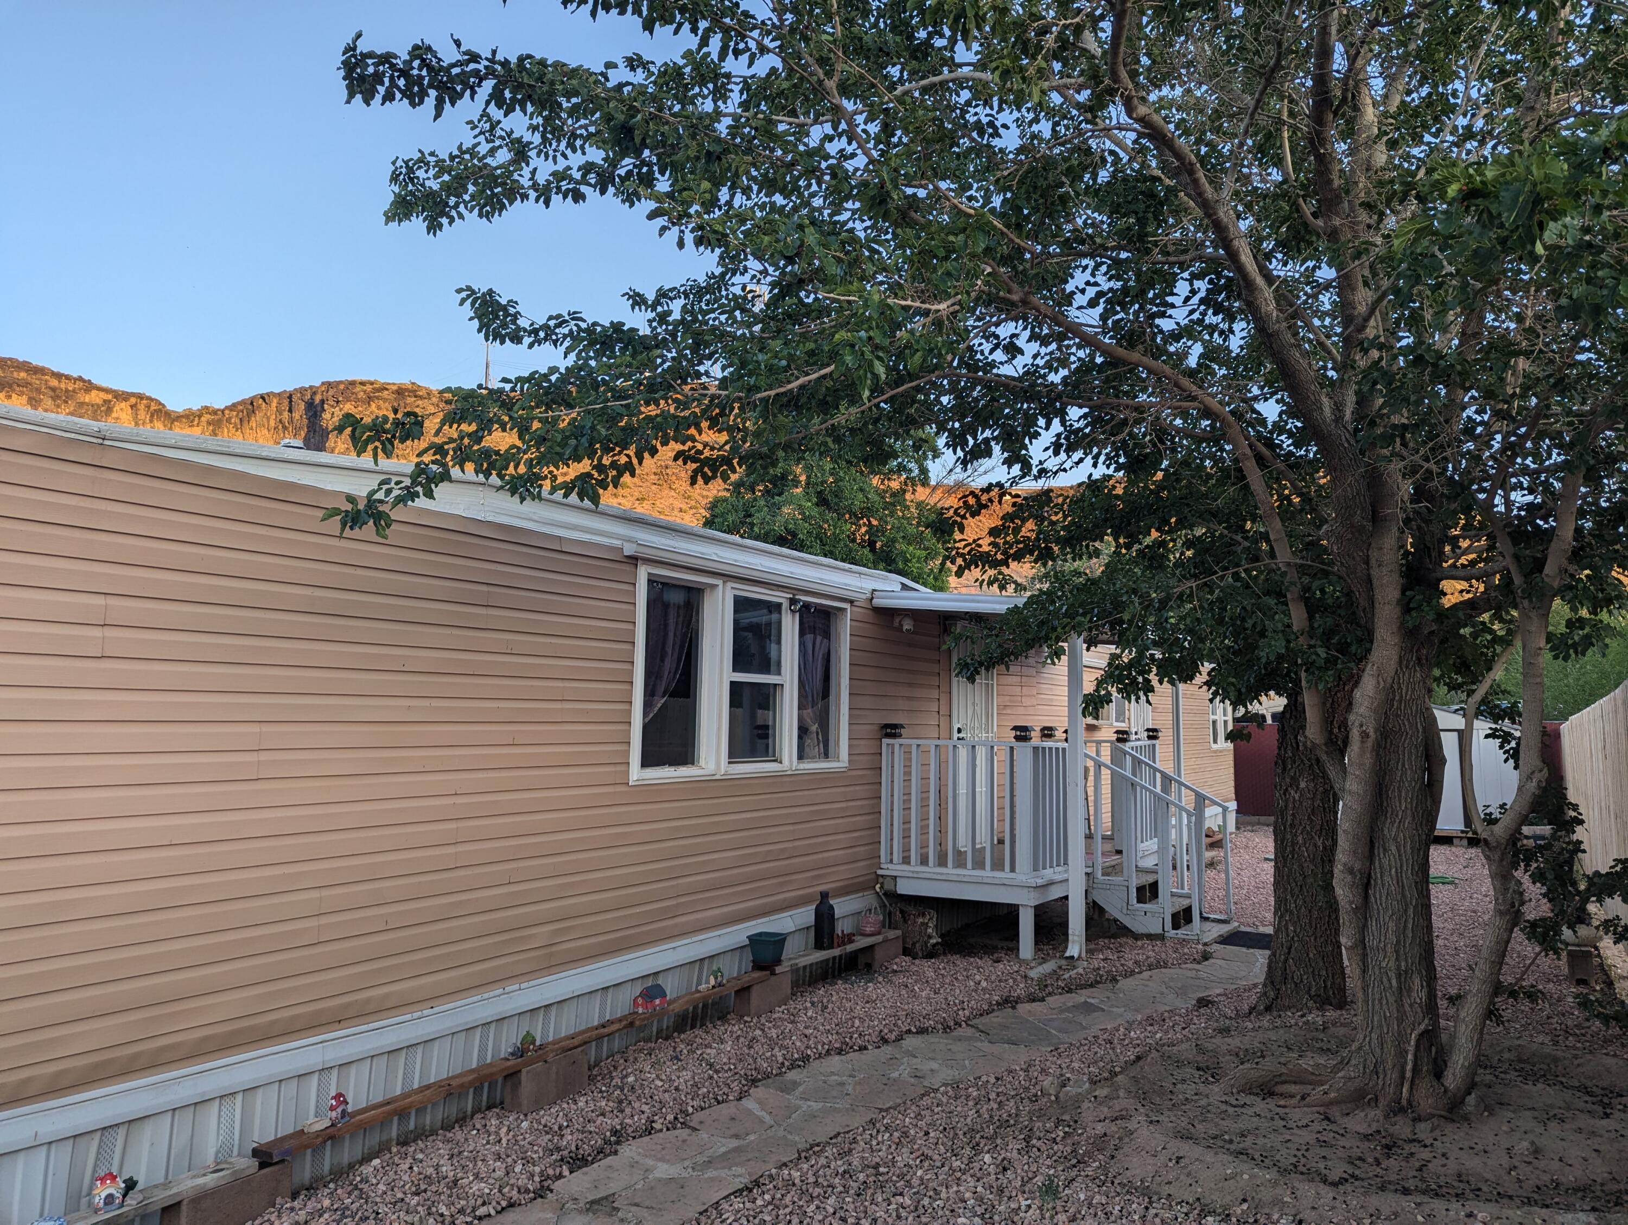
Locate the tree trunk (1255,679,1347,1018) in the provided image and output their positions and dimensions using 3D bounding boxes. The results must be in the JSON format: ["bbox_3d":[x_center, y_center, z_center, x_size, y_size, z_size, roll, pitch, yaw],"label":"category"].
[{"bbox_3d":[2.744,1.324,6.376,0.465,1.742,0.446,-1,-6,23],"label":"tree trunk"}]

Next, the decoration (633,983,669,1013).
[{"bbox_3d":[-0.799,1.886,5.534,0.082,0.116,0.146,-2,-6,32],"label":"decoration"}]

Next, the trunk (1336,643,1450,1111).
[{"bbox_3d":[2.472,1.108,4.811,0.436,1.871,0.416,-2,-6,27],"label":"trunk"}]

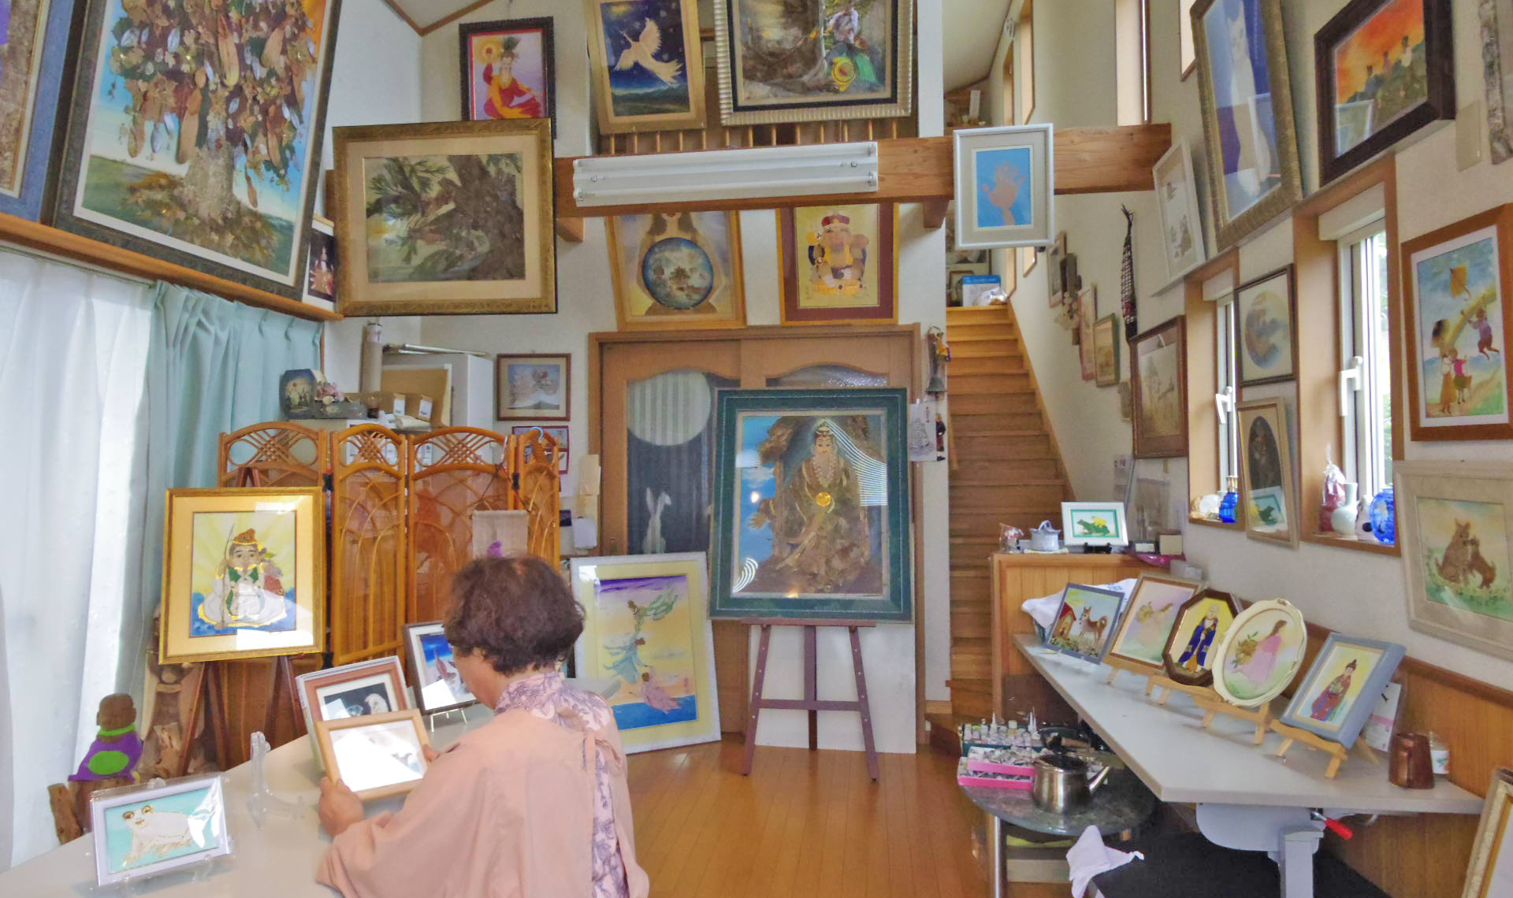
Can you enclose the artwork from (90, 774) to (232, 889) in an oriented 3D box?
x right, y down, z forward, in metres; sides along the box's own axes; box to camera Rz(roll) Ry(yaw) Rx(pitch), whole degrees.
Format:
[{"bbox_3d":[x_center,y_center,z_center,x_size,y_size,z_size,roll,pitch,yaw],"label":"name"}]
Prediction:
[{"bbox_3d":[-0.922,0.590,1.422,0.173,0.125,0.020,1,-26,-44],"label":"artwork"}]

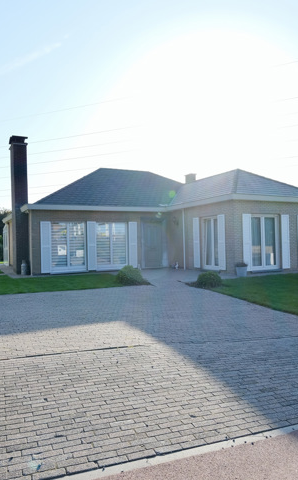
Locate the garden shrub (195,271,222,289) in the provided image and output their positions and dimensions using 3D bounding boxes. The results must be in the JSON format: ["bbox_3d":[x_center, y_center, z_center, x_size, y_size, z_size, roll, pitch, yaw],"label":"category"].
[{"bbox_3d":[1.636,1.078,9.350,0.700,0.470,0.660,-1,-1,10],"label":"garden shrub"}]

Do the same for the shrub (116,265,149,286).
[{"bbox_3d":[-0.522,1.069,10.150,0.900,0.620,0.850,-1,-1,-3],"label":"shrub"}]

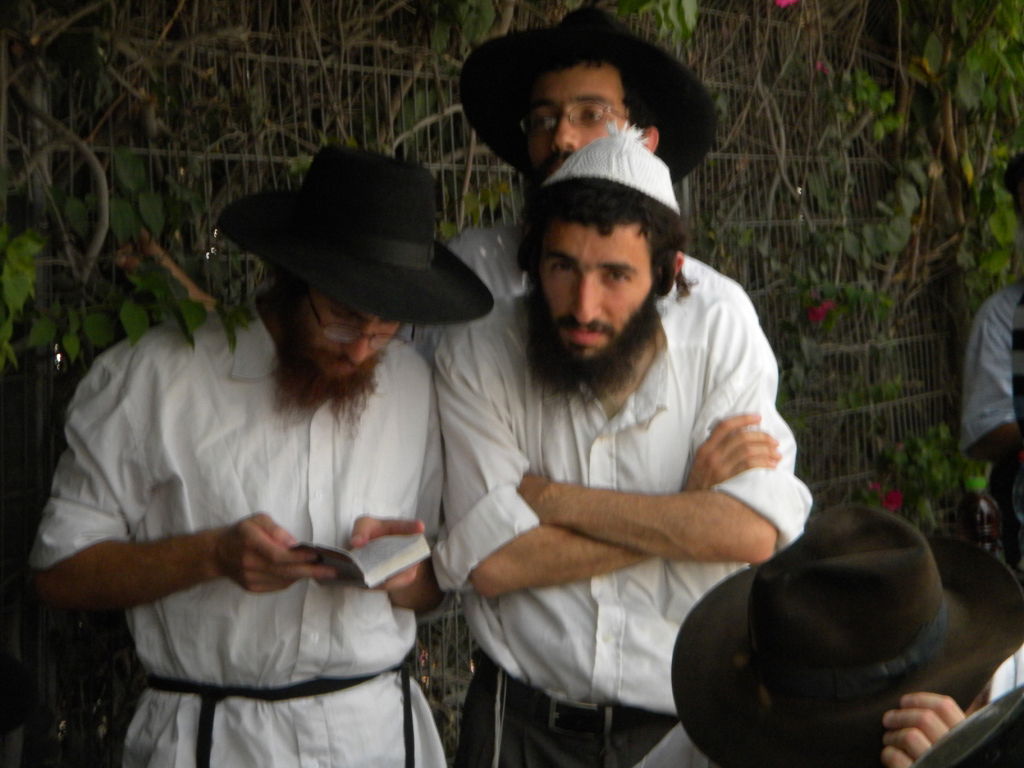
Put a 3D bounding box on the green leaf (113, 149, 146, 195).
[{"bbox_3d":[-0.523,-0.291,4.250,0.048,0.063,0.022,-1,3,-23],"label":"green leaf"}]

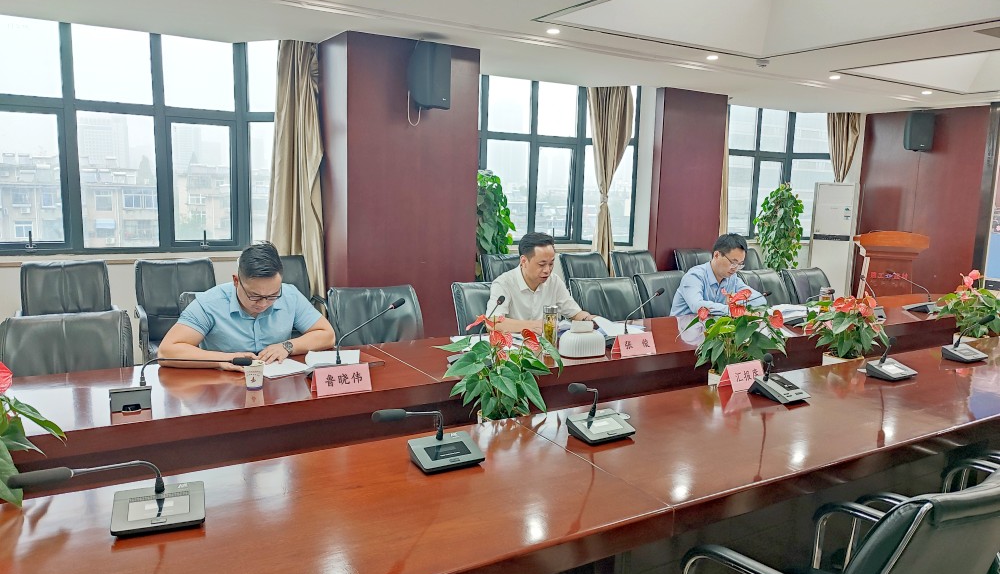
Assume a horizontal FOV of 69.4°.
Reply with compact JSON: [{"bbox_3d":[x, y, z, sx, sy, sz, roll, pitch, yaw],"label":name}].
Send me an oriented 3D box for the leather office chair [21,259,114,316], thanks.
[{"bbox_3d":[-2.462,0.380,4.145,0.570,0.991,0.600,-3,9,-31],"label":"leather office chair"}]

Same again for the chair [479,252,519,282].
[{"bbox_3d":[0.174,0.277,5.264,0.560,0.970,0.620,-3,9,-31],"label":"chair"}]

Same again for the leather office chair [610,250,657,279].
[{"bbox_3d":[1.221,0.222,5.848,0.560,0.970,0.620,-3,9,-31],"label":"leather office chair"}]

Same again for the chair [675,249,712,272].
[{"bbox_3d":[1.787,0.194,6.148,0.560,0.970,0.620,-3,9,-31],"label":"chair"}]

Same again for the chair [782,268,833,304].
[{"bbox_3d":[2.515,0.359,5.572,0.580,0.960,0.620,-3,9,-31],"label":"chair"}]

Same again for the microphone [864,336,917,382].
[{"bbox_3d":[1.611,0.283,2.975,0.370,0.222,0.237,-3,9,-31],"label":"microphone"}]

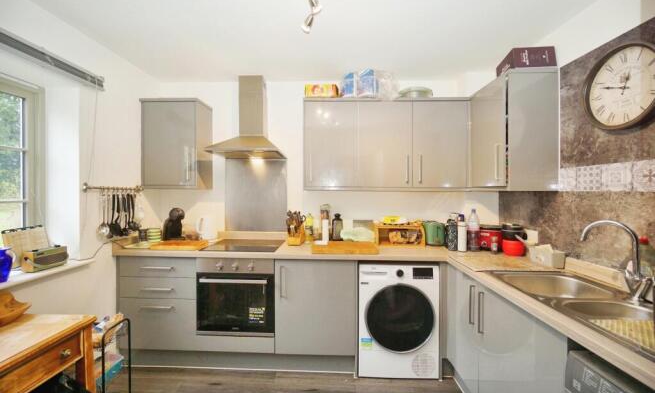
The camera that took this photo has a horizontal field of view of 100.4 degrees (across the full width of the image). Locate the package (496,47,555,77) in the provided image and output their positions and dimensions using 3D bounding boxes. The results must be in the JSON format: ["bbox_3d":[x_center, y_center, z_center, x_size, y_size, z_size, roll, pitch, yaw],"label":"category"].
[{"bbox_3d":[1.347,-0.885,1.871,0.260,0.125,0.250,0,0,2],"label":"package"}]

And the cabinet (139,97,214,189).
[{"bbox_3d":[-1.362,-0.452,2.503,0.500,0.787,0.305,0,0,2],"label":"cabinet"}]

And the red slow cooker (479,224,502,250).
[{"bbox_3d":[1.274,0.326,2.241,0.300,0.200,0.220,0,1,22],"label":"red slow cooker"}]

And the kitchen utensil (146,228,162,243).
[{"bbox_3d":[-1.525,0.338,2.402,0.115,0.115,0.115,0,1,2],"label":"kitchen utensil"}]

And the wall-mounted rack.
[{"bbox_3d":[-1.608,-0.061,2.091,0.060,0.060,0.560,0,1,2],"label":"wall-mounted rack"}]

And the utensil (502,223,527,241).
[{"bbox_3d":[1.372,0.264,2.005,0.160,0.135,0.145,0,0,2],"label":"utensil"}]

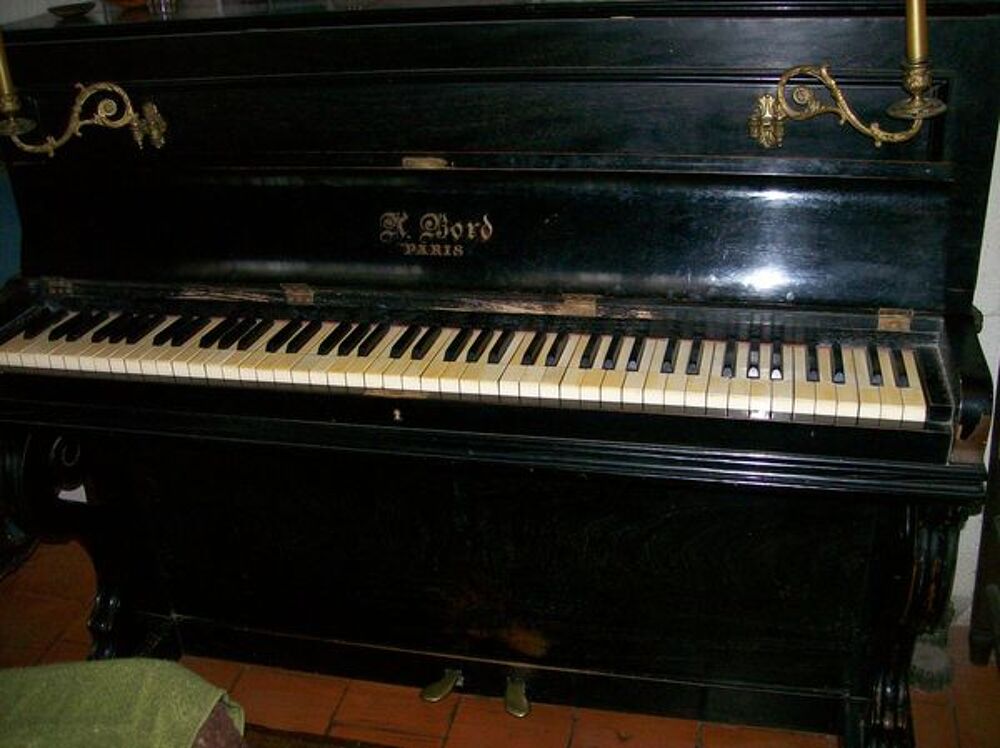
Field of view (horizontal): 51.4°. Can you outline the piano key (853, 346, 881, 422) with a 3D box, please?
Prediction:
[{"bbox_3d":[0.408,0.009,1.162,0.023,0.020,0.140,3,27,13],"label":"piano key"}]

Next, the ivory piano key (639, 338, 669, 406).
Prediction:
[{"bbox_3d":[0.187,-0.004,1.213,0.023,0.020,0.140,3,27,13],"label":"ivory piano key"}]

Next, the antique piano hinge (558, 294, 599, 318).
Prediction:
[{"bbox_3d":[0.100,-0.085,1.303,0.041,0.015,0.044,3,24,13],"label":"antique piano hinge"}]

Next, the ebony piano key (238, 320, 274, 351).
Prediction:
[{"bbox_3d":[-0.312,-0.054,1.345,0.011,0.012,0.099,3,24,13],"label":"ebony piano key"}]

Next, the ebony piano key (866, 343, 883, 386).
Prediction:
[{"bbox_3d":[0.421,-0.013,1.171,0.011,0.011,0.100,3,27,13],"label":"ebony piano key"}]

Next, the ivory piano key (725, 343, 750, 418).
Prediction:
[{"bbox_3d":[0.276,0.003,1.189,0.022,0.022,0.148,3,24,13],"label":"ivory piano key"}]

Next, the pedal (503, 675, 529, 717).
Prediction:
[{"bbox_3d":[0.029,0.520,1.676,0.038,0.021,0.083,-2,24,3],"label":"pedal"}]

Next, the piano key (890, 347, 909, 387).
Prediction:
[{"bbox_3d":[0.450,-0.011,1.172,0.012,0.012,0.097,3,25,13],"label":"piano key"}]

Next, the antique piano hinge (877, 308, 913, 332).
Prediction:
[{"bbox_3d":[0.457,-0.062,1.200,0.037,0.027,0.012,3,25,13],"label":"antique piano hinge"}]

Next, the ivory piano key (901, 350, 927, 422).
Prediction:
[{"bbox_3d":[0.451,0.011,1.153,0.023,0.020,0.140,3,27,13],"label":"ivory piano key"}]

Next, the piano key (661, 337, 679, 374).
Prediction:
[{"bbox_3d":[0.201,-0.026,1.222,0.011,0.012,0.099,3,24,13],"label":"piano key"}]

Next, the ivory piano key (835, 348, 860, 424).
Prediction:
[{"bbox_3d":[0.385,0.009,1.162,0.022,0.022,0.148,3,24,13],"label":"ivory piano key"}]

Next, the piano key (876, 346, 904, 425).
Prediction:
[{"bbox_3d":[0.430,0.010,1.158,0.023,0.020,0.140,3,27,13],"label":"piano key"}]

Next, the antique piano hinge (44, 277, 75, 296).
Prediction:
[{"bbox_3d":[-0.622,-0.124,1.466,0.043,0.026,0.009,3,27,13],"label":"antique piano hinge"}]

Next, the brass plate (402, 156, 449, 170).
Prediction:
[{"bbox_3d":[-0.094,-0.266,1.314,0.060,0.017,0.004,3,25,13],"label":"brass plate"}]

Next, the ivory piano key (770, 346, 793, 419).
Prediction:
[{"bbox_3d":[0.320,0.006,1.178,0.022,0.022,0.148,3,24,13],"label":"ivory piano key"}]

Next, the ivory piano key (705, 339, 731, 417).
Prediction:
[{"bbox_3d":[0.254,0.000,1.198,0.023,0.020,0.140,3,27,13],"label":"ivory piano key"}]

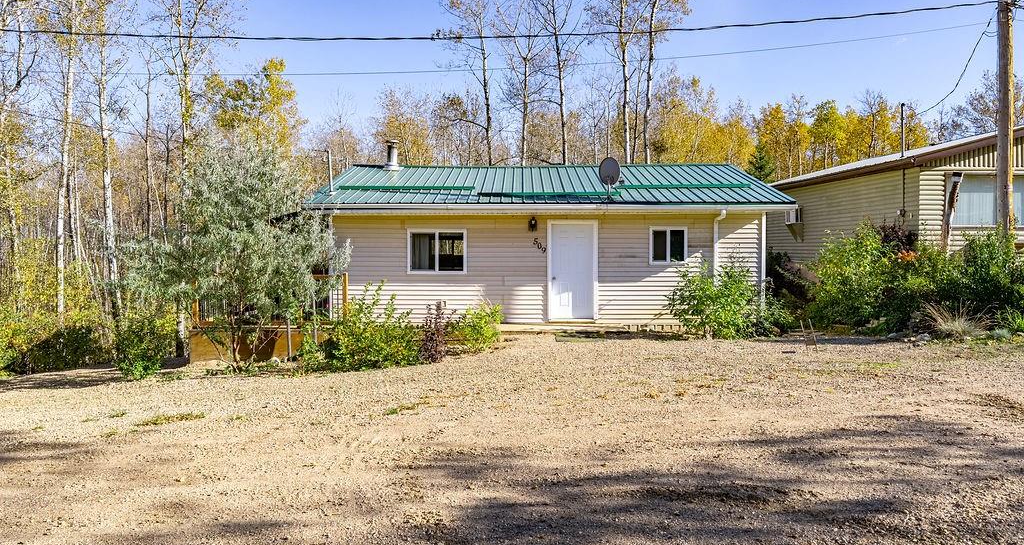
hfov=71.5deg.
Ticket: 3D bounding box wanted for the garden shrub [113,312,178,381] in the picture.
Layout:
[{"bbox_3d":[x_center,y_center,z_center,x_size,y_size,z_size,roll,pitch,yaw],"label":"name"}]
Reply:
[{"bbox_3d":[-6.769,1.297,13.100,1.179,1.231,1.100,0,0,0],"label":"garden shrub"}]

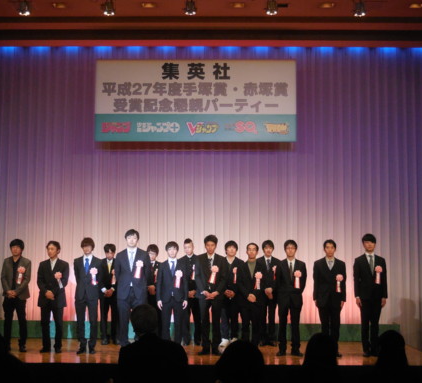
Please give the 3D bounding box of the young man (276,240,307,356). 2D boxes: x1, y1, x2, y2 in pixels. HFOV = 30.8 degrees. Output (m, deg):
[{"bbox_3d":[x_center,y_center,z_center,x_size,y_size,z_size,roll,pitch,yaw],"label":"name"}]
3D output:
[{"bbox_3d":[1.183,1.576,11.424,0.457,1.701,0.310,0,-5,0],"label":"young man"}]

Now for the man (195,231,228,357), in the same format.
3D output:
[{"bbox_3d":[0.011,1.545,11.550,0.492,1.774,0.310,0,-5,0],"label":"man"}]

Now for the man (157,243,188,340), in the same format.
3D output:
[{"bbox_3d":[-0.567,1.599,11.621,0.488,1.674,0.310,0,-5,0],"label":"man"}]

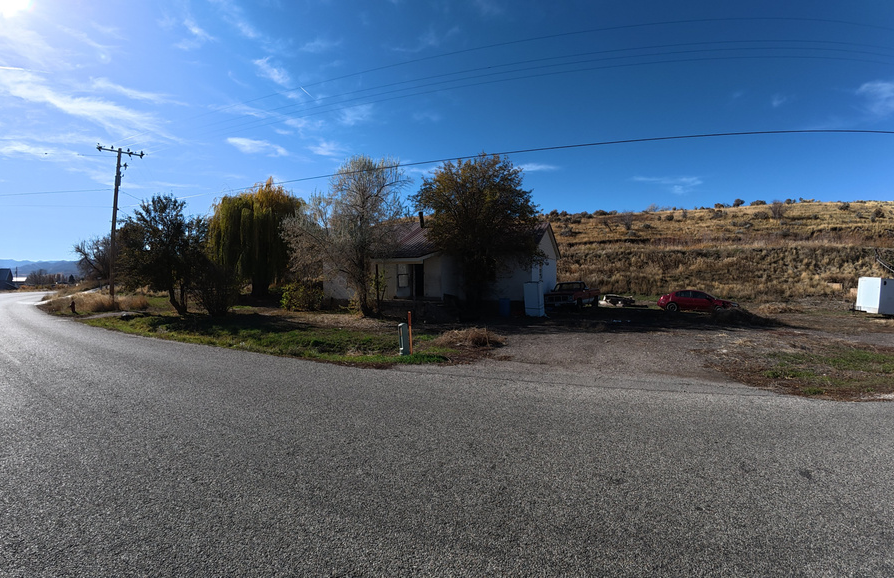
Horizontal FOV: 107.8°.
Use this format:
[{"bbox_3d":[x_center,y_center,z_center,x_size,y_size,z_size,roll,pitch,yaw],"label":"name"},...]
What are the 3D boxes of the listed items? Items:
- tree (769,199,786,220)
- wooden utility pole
[{"bbox_3d":[55.740,-13.240,55.000,2.200,3.400,2.200,0,0,45],"label":"tree"},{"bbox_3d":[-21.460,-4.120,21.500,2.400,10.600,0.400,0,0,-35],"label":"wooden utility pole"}]

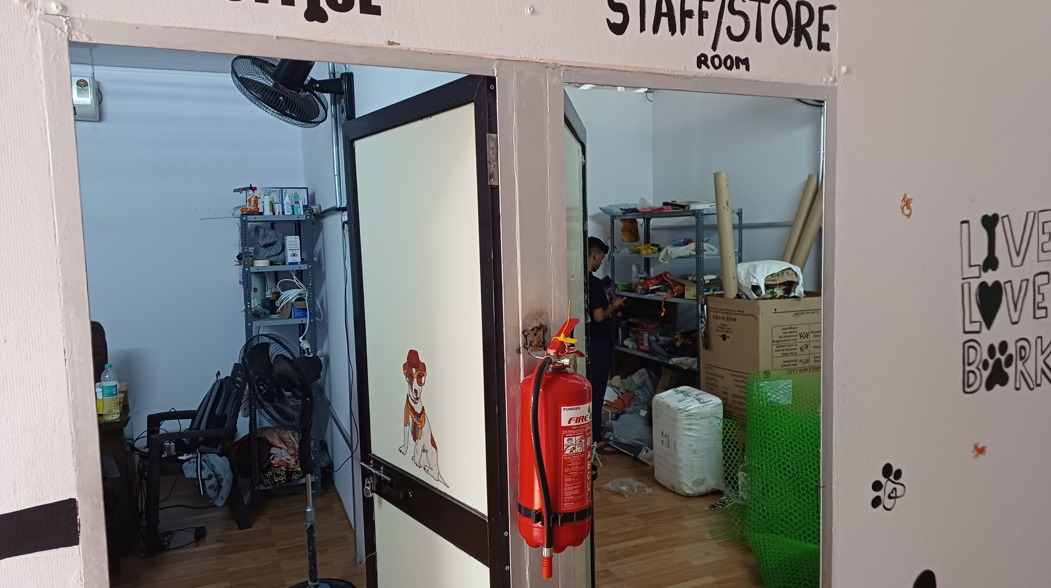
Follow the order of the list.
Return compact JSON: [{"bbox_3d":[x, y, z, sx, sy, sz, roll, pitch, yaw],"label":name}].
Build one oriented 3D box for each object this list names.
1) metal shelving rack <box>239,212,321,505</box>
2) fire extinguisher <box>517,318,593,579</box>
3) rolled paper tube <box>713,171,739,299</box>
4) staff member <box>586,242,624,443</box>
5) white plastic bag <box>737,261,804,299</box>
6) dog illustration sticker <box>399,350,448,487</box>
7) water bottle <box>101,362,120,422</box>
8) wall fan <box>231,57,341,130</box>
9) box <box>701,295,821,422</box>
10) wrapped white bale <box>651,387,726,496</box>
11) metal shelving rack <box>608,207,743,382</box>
[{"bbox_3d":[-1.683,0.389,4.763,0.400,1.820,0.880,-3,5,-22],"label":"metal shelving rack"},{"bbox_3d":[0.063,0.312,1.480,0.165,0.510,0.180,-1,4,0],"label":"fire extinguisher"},{"bbox_3d":[1.374,0.212,4.585,0.090,2.000,0.090,-10,7,-20],"label":"rolled paper tube"},{"bbox_3d":[0.563,0.384,5.342,0.400,1.640,0.460,-2,5,-13],"label":"staff member"},{"bbox_3d":[1.580,-0.077,4.501,0.370,0.250,0.300,-3,5,-21],"label":"white plastic bag"},{"bbox_3d":[-0.286,0.324,1.902,0.008,0.341,0.272,-5,6,-37],"label":"dog illustration sticker"},{"bbox_3d":[-2.012,0.475,3.380,0.076,0.270,0.076,-3,5,-23],"label":"water bottle"},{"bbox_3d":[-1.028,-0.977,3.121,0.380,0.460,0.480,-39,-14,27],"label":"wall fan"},{"bbox_3d":[1.651,0.601,4.679,0.690,1.200,0.580,-3,5,-21],"label":"box"},{"bbox_3d":[1.061,0.960,4.569,0.305,0.590,0.360,-3,5,-22],"label":"wrapped white bale"},{"bbox_3d":[1.153,0.264,5.552,0.380,1.820,1.220,-3,5,-22],"label":"metal shelving rack"}]

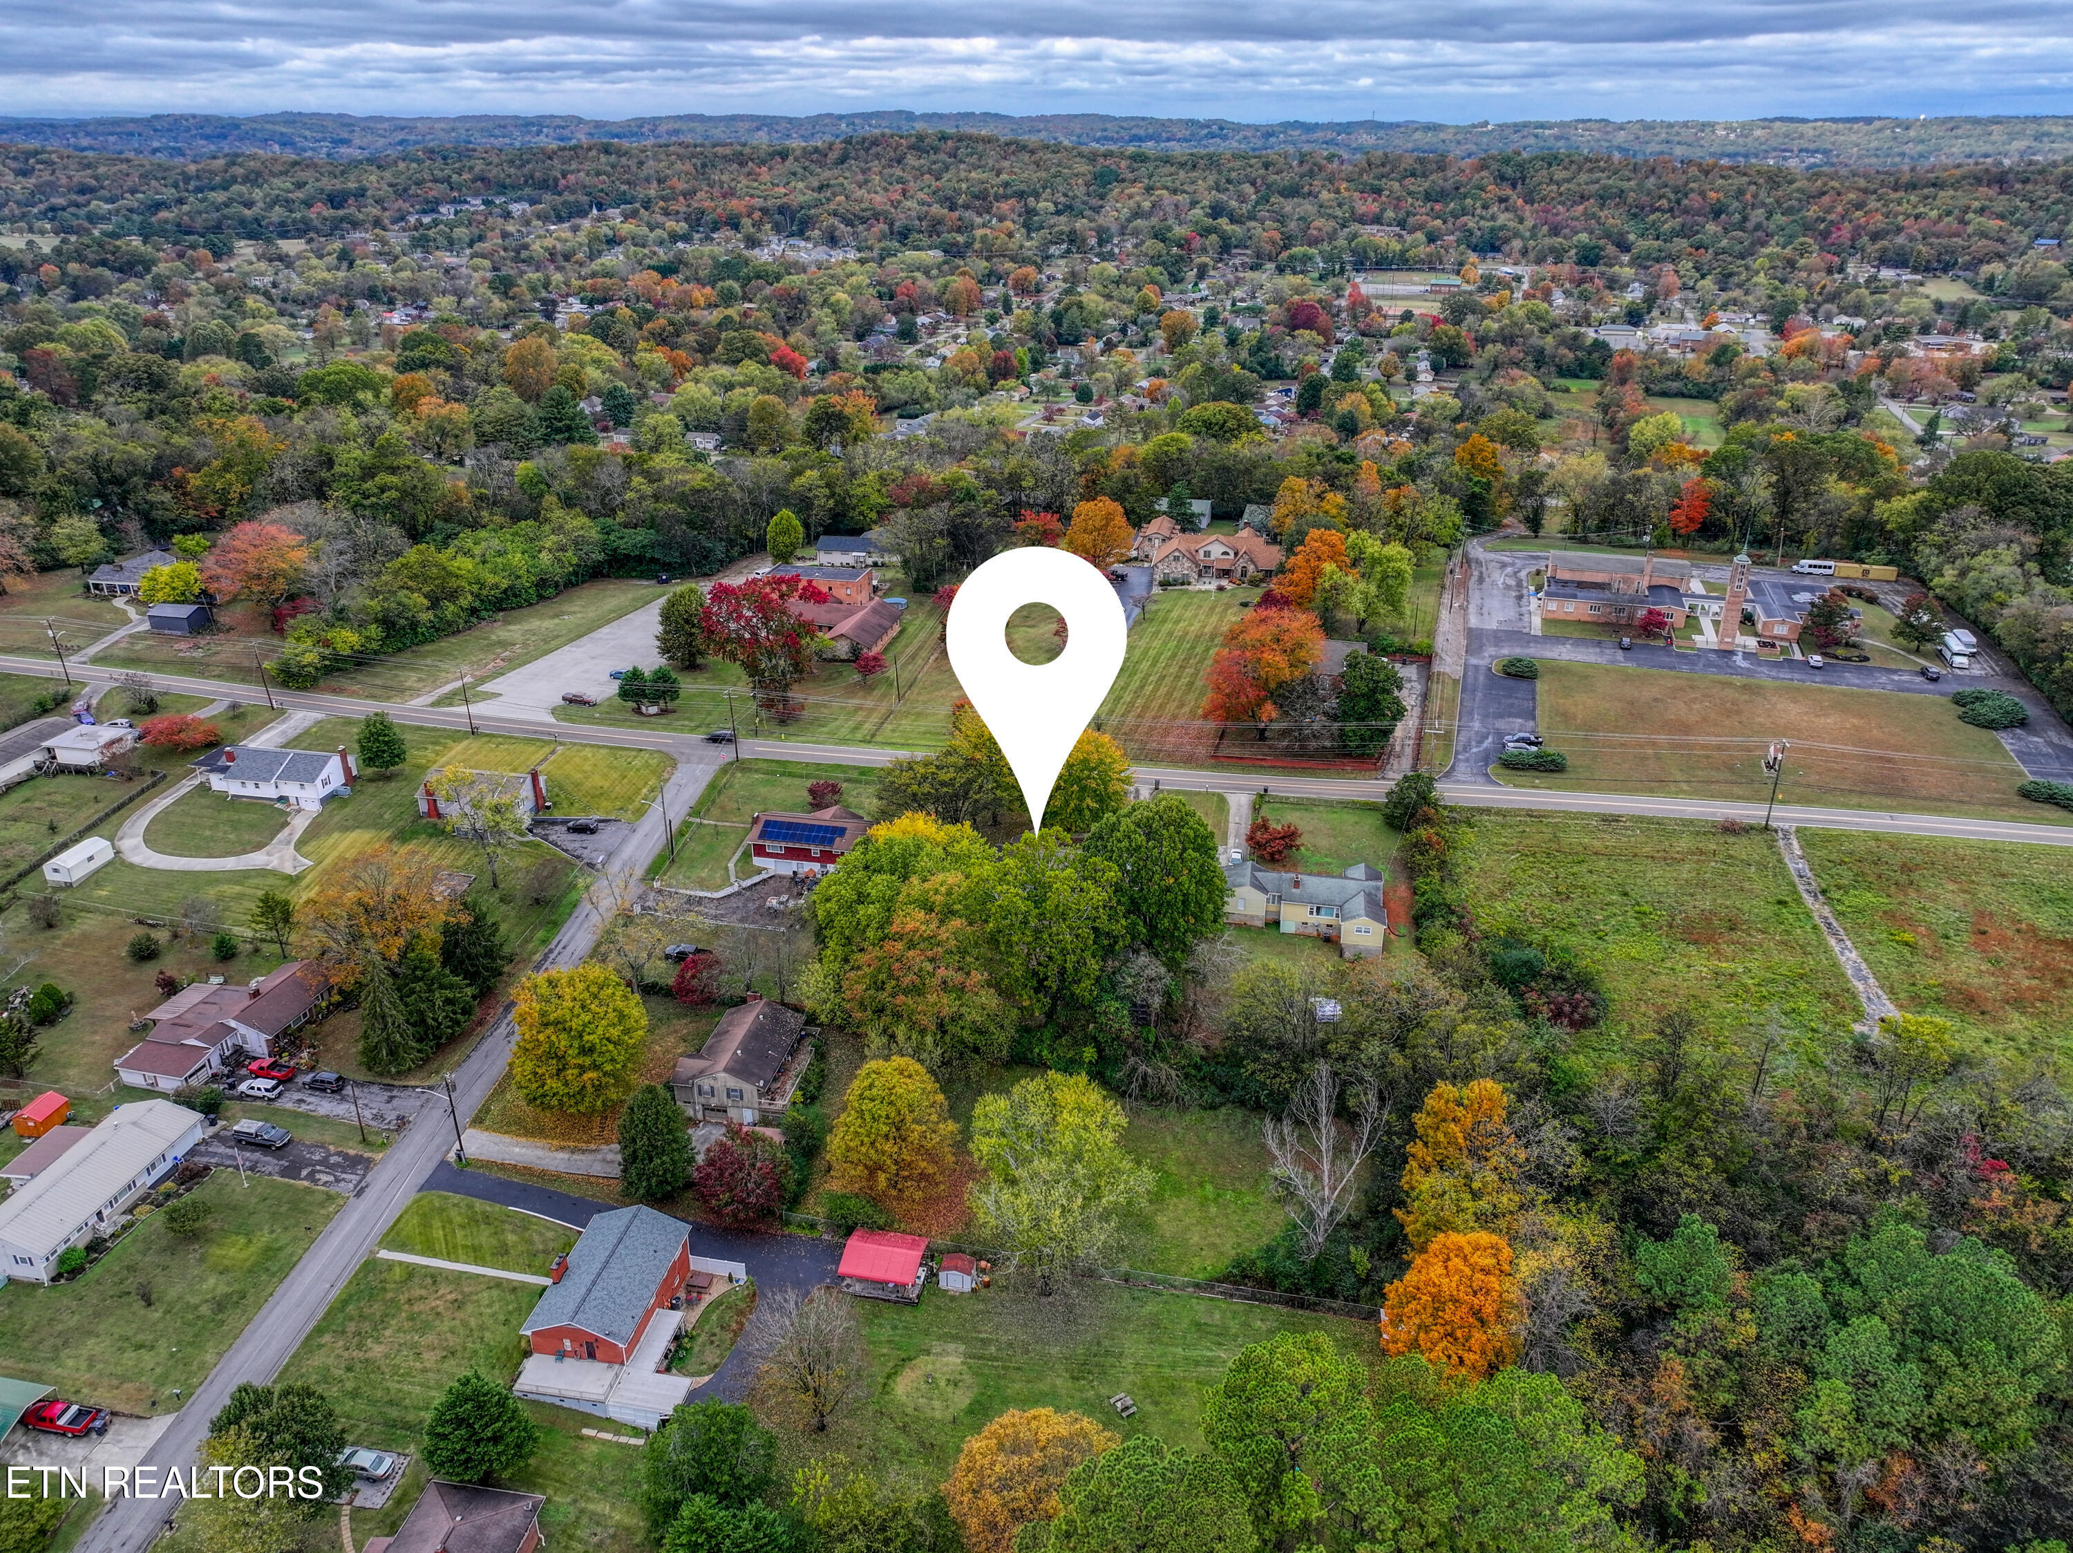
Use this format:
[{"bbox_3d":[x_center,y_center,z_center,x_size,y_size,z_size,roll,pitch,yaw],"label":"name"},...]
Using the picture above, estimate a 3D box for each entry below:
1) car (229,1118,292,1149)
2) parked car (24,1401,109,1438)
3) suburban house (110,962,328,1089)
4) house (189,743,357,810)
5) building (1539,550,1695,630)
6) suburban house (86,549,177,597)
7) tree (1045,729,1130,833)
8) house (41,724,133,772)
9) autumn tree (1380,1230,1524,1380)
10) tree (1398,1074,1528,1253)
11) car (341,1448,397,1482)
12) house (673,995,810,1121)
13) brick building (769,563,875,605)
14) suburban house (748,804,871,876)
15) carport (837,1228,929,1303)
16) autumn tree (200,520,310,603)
[{"bbox_3d":[-74.704,34.525,138.427,5.400,1.800,1.950,5,25,12],"label":"car"},{"bbox_3d":[-77.075,50.435,113.207,5.597,1.780,1.920,5,25,10],"label":"parked car"},{"bbox_3d":[-86.886,26.071,152.779,15.500,5.200,19.000,4,25,9],"label":"suburban house"},{"bbox_3d":[-111.420,-0.755,209.577,21.500,6.600,9.600,4,25,9],"label":"house"},{"bbox_3d":[111.275,-36.699,277.498,26.500,9.300,21.500,5,25,11],"label":"building"},{"bbox_3d":[-173.550,-39.500,280.460,13.500,5.600,14.500,5,25,12],"label":"suburban house"},{"bbox_3d":[5.930,0.910,188.060,12.920,15.200,12.920,0,25,0],"label":"tree"},{"bbox_3d":[-138.450,-3.860,210.550,8.760,4.200,8.050,4,25,8],"label":"house"},{"bbox_3d":[33.020,42.177,113.354,11.000,12.800,11.000,0,25,0],"label":"autumn tree"},{"bbox_3d":[36.826,34.832,123.729,10.600,17.500,10.600,0,25,0],"label":"tree"},{"bbox_3d":[-52.010,53.250,111.610,4.700,1.450,1.800,8,26,16],"label":"car"},{"bbox_3d":[-30.767,30.297,154.474,12.625,6.900,13.665,4,25,8],"label":"house"},{"bbox_3d":[-39.840,-34.950,265.190,18.040,6.000,8.020,5,25,11],"label":"brick building"},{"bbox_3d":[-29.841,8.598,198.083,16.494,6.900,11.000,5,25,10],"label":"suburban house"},{"bbox_3d":[-13.160,43.221,127.318,7.038,3.100,5.936,5,25,10],"label":"carport"},{"bbox_3d":[-150.526,-40.125,276.931,18.800,16.000,18.800,0,25,0],"label":"autumn tree"}]

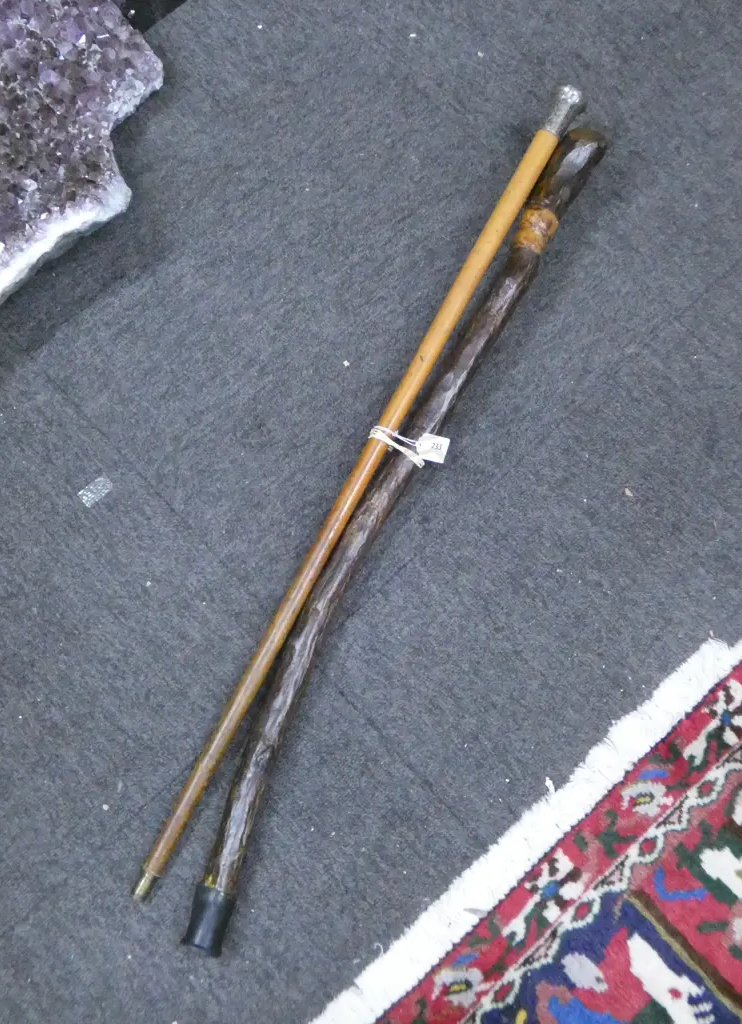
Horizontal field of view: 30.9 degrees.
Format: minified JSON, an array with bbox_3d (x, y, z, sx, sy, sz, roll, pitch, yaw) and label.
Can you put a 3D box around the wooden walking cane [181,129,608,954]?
[{"bbox_3d":[0.024,-0.013,1.295,0.070,0.040,0.900,24,76,10],"label":"wooden walking cane"}]

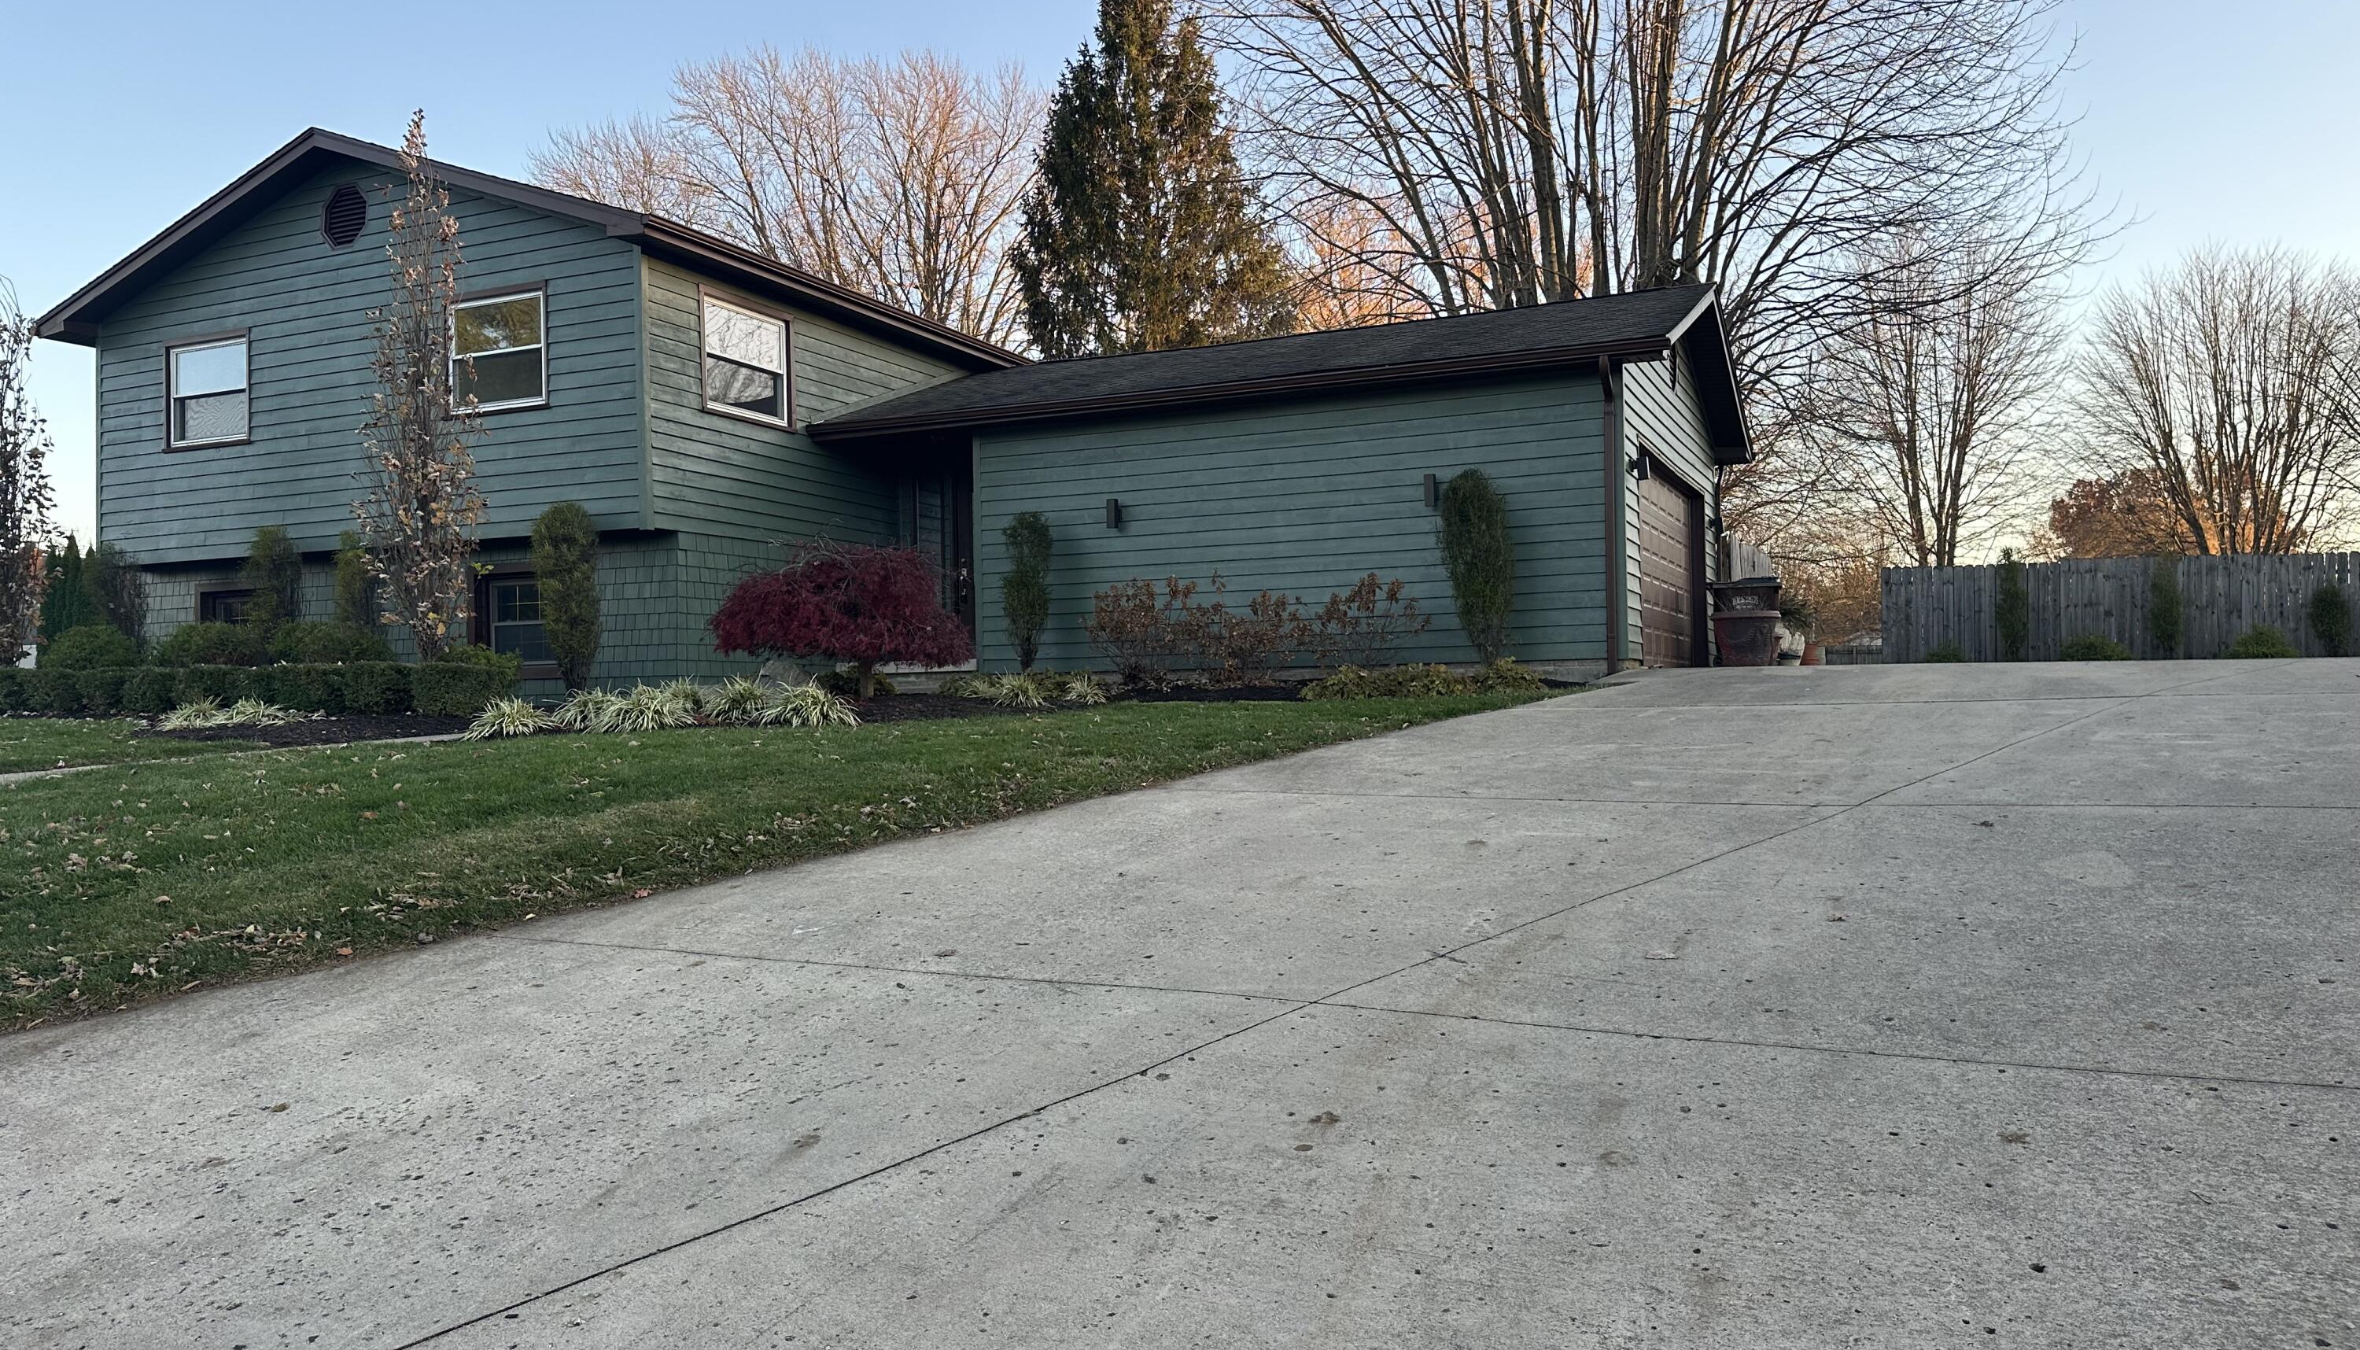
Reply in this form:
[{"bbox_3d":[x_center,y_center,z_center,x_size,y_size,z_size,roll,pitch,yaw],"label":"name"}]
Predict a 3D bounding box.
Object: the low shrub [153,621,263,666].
[{"bbox_3d":[-10.441,-0.120,17.600,1.100,0.930,1.000,-1,-1,25],"label":"low shrub"}]

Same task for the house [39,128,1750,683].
[{"bbox_3d":[-2.871,-2.690,20.427,18.200,6.200,11.000,-1,-1,25],"label":"house"}]

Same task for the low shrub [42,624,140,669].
[{"bbox_3d":[-12.263,-0.091,18.400,1.000,0.960,0.950,-1,-1,25],"label":"low shrub"}]

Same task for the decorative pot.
[{"bbox_3d":[6.999,-0.461,20.200,0.800,0.730,0.800,-1,-1,25],"label":"decorative pot"}]

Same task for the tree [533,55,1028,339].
[{"bbox_3d":[-10.247,-7.652,43.000,13.000,17.560,12.000,-1,-1,25],"label":"tree"}]

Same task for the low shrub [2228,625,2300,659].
[{"bbox_3d":[15.093,-0.417,22.800,1.050,0.550,0.950,-1,-1,25],"label":"low shrub"}]

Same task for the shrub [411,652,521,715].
[{"bbox_3d":[-6.391,0.074,14.600,0.900,0.550,0.650,-1,-1,25],"label":"shrub"}]

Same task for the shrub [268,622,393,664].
[{"bbox_3d":[-8.717,-0.112,16.800,1.200,0.890,1.050,-1,-1,25],"label":"shrub"}]

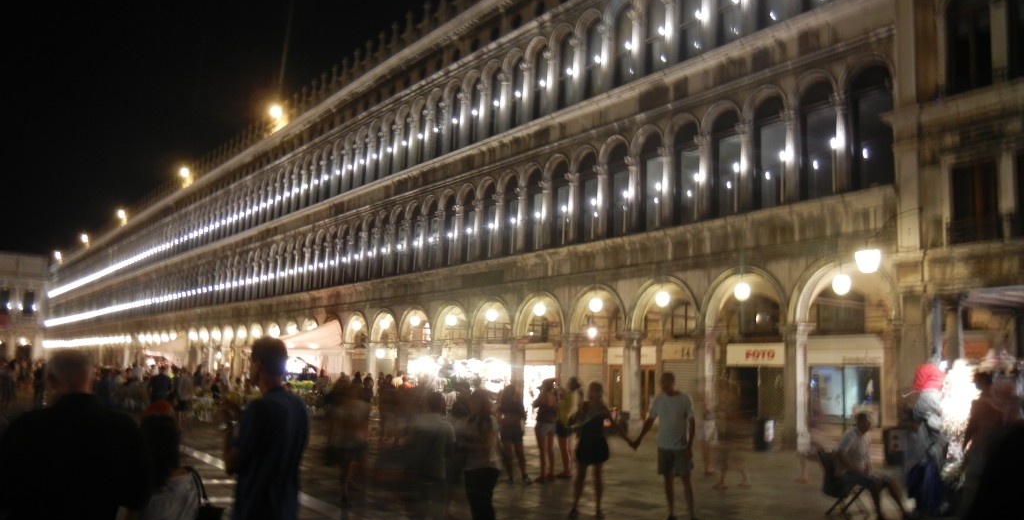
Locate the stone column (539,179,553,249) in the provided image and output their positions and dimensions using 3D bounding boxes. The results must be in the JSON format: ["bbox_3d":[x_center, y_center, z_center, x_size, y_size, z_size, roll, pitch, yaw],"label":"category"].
[{"bbox_3d":[1.198,-1.612,31.691,0.383,2.627,0.383,2,-8,0],"label":"stone column"}]

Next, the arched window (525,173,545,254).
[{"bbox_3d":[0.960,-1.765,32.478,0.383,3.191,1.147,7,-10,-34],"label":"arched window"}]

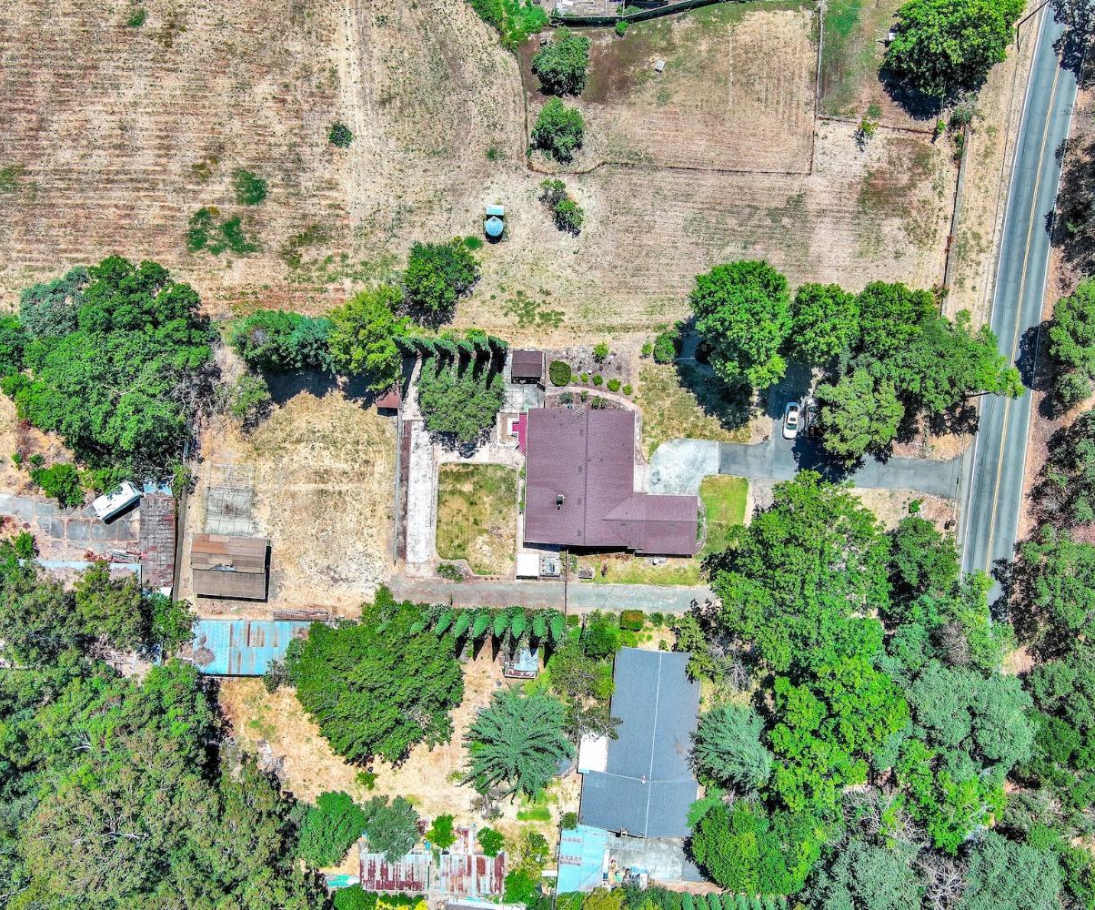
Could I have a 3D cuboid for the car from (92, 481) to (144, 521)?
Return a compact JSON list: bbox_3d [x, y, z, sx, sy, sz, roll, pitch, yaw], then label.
[{"bbox_3d":[-54.854,5.706,140.700,5.340,2.600,2.330,-34,90,0],"label":"car"}]

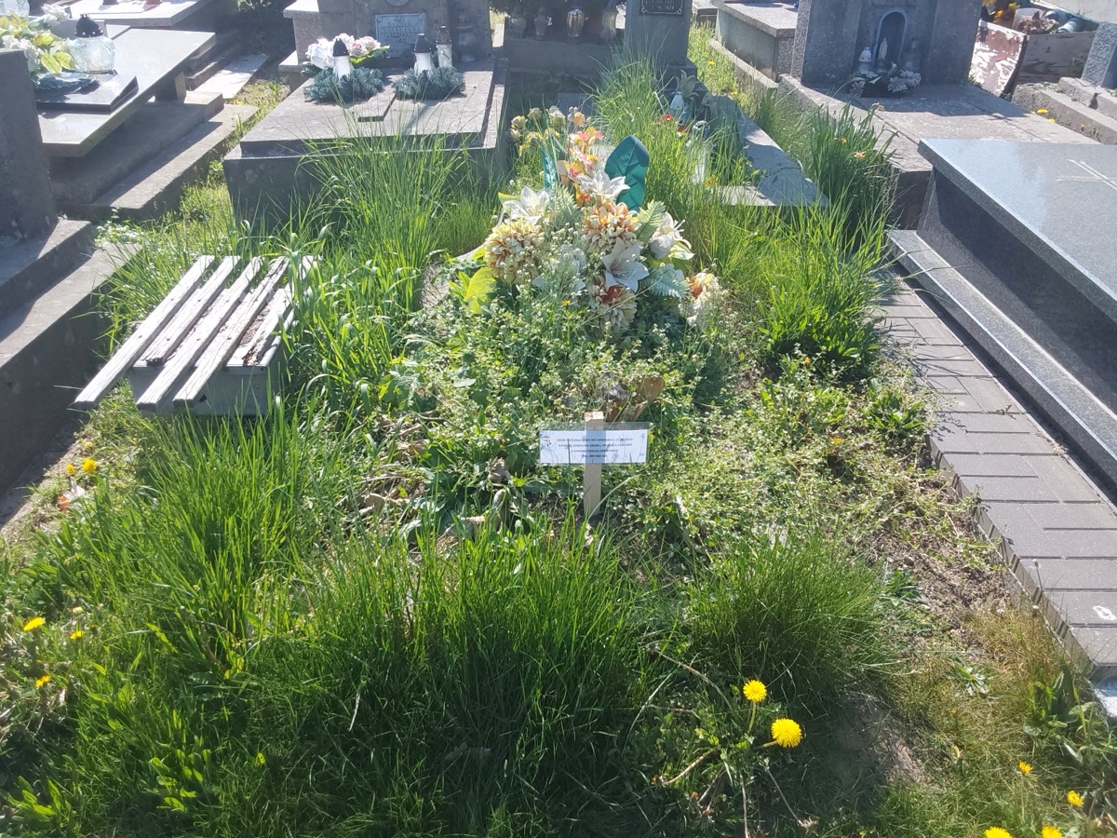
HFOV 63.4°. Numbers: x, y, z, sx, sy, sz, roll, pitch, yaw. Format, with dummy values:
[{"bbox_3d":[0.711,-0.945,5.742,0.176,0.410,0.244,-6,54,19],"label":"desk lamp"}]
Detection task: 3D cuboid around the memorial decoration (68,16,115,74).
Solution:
[{"bbox_3d":[-2.045,-1.644,3.965,0.185,0.235,0.185,0,31,-2],"label":"memorial decoration"}]

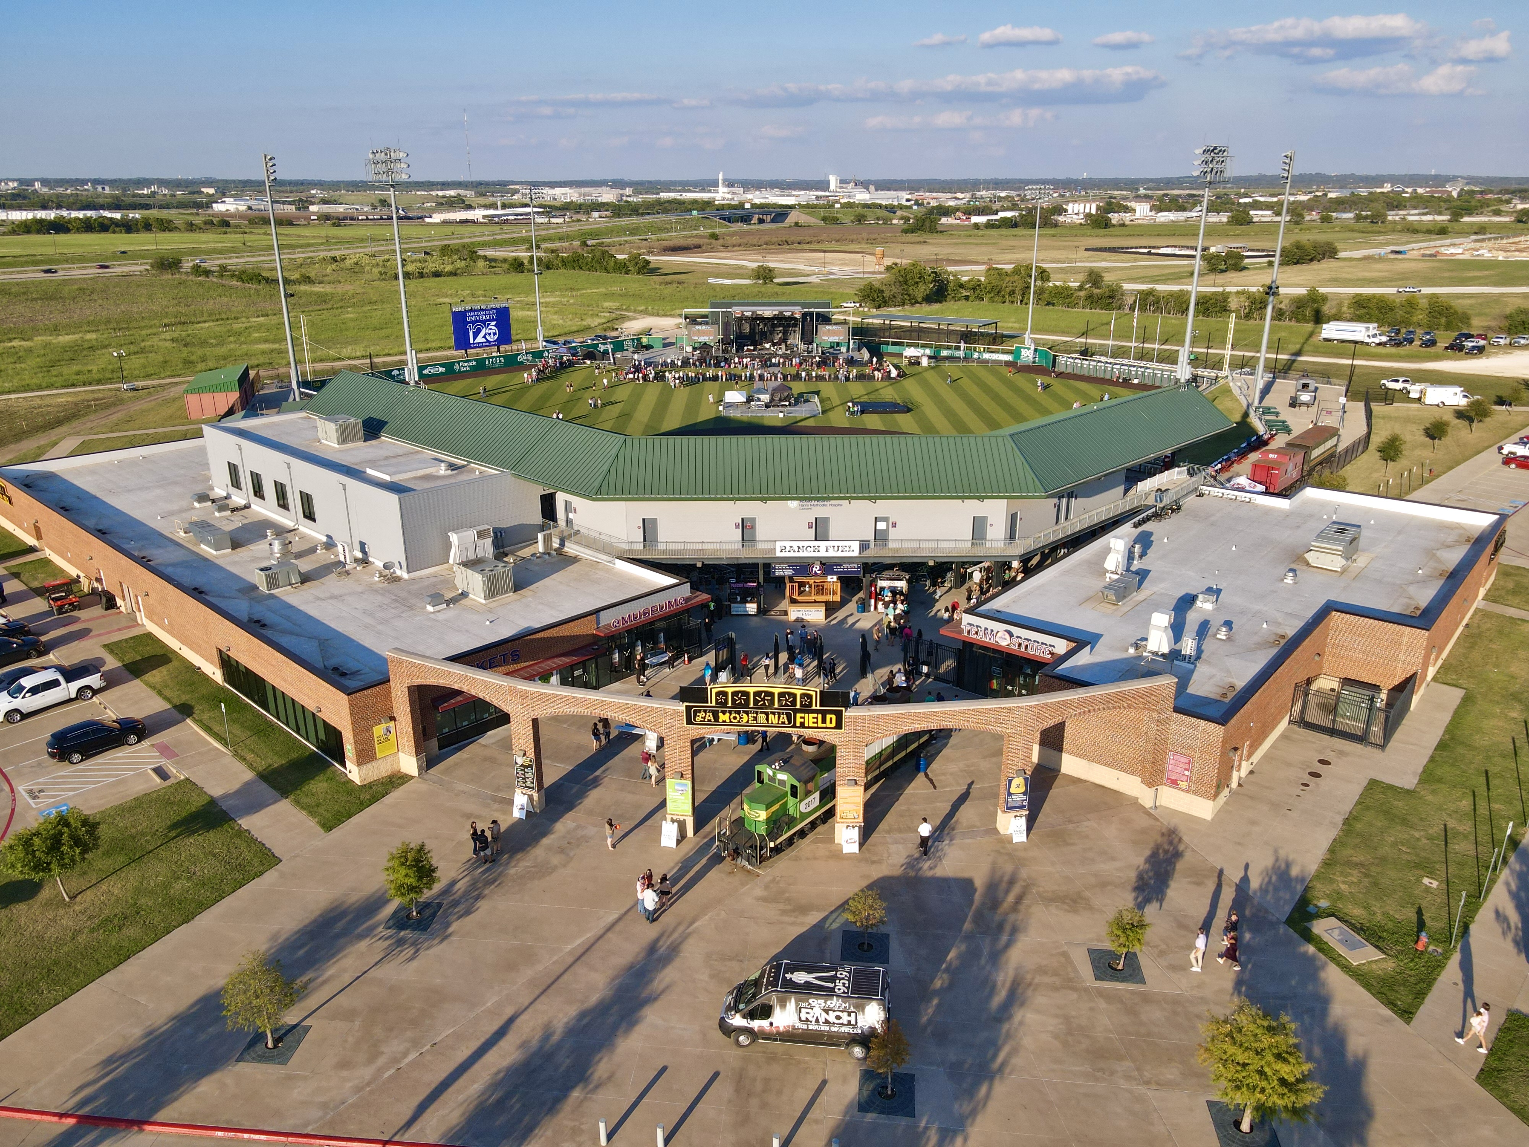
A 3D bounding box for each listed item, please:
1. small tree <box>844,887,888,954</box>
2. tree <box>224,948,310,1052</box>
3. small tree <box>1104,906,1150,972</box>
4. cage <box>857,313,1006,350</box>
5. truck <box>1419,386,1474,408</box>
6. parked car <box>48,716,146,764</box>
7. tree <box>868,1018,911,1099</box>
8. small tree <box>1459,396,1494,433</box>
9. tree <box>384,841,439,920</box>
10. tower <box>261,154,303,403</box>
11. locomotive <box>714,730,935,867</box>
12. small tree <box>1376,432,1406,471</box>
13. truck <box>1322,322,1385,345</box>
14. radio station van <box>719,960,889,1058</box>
[{"bbox_3d":[3.965,13.590,41.446,1.800,2.750,1.800,0,20,0],"label":"small tree"},{"bbox_3d":[-17.330,15.008,36.931,2.641,3.773,2.641,0,20,0],"label":"tree"},{"bbox_3d":[13.931,14.146,40.893,1.615,2.649,1.615,0,20,0],"label":"small tree"},{"bbox_3d":[34.700,-51.007,222.632,27.300,4.200,9.600,12,24,30],"label":"cage"},{"bbox_3d":[93.476,-24.132,144.274,7.000,2.700,2.350,5,21,12],"label":"truck"},{"bbox_3d":[-36.039,8.682,57.120,1.880,1.660,4.700,18,27,40],"label":"parked car"},{"bbox_3d":[4.095,15.951,34.774,1.500,2.950,1.500,0,20,0],"label":"tree"},{"bbox_3d":[86.696,-19.298,128.705,2.933,4.398,2.933,0,20,0],"label":"small tree"},{"bbox_3d":[-14.357,12.566,43.276,2.150,3.400,2.100,0,20,0],"label":"tree"},{"bbox_3d":[-63.510,-38.316,140.384,1.800,32.006,5.000,-9,22,-23],"label":"tower"},{"bbox_3d":[3.585,9.115,52.435,2.650,4.100,15.284,17,26,39],"label":"locomotive"},{"bbox_3d":[65.837,-12.479,111.127,2.700,4.300,2.600,0,20,0],"label":"small tree"},{"bbox_3d":[109.864,-44.594,198.117,9.900,3.700,2.500,14,25,33],"label":"truck"},{"bbox_3d":[1.364,15.316,37.666,5.950,2.630,2.100,2,20,6],"label":"radio station van"}]

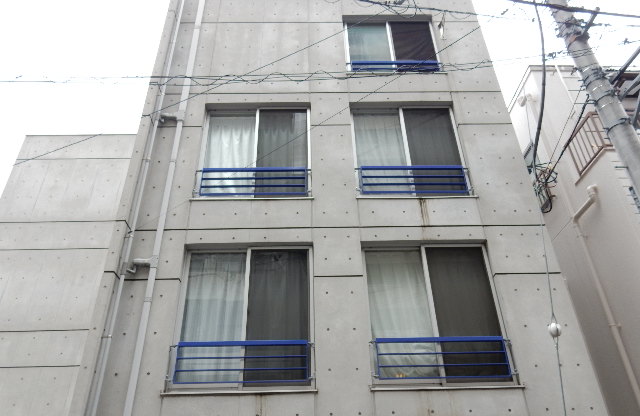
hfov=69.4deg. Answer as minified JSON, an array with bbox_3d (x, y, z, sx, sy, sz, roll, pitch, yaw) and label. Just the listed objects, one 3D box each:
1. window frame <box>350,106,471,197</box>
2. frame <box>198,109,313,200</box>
[{"bbox_3d":[1.446,-0.972,7.573,1.769,1.856,0.150,-1,-32,-1],"label":"window frame"},{"bbox_3d":[-1.038,-0.938,7.519,1.782,1.856,0.150,-1,-32,-1],"label":"frame"}]

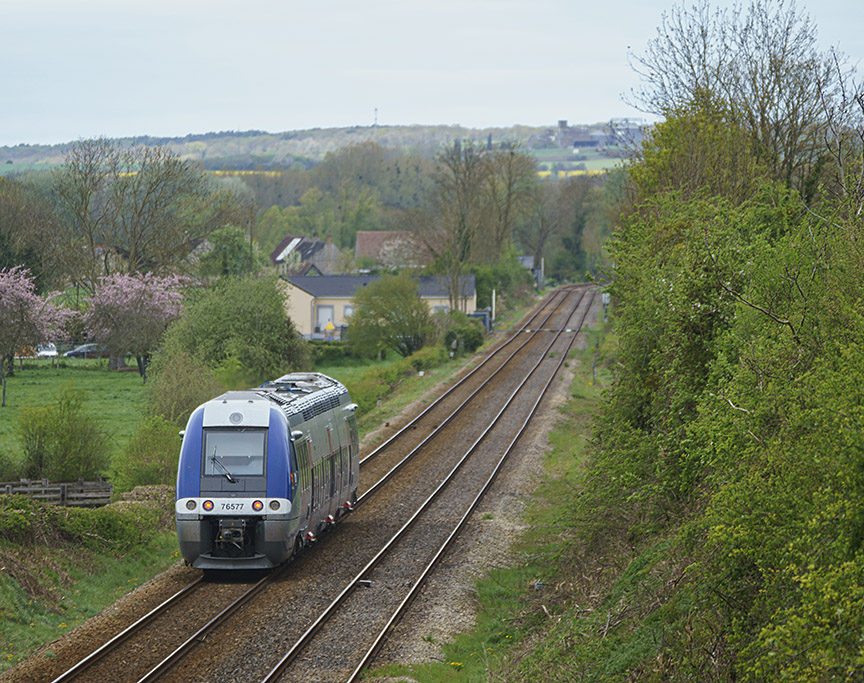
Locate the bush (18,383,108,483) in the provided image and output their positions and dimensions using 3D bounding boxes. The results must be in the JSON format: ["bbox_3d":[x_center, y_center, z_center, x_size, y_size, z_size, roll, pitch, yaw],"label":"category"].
[{"bbox_3d":[-13.893,3.506,370.000,3.500,3.700,3.300,0,1,0],"label":"bush"}]

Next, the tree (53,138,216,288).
[{"bbox_3d":[-21.978,-6.501,725.000,12.200,17.000,11.500,0,1,0],"label":"tree"}]

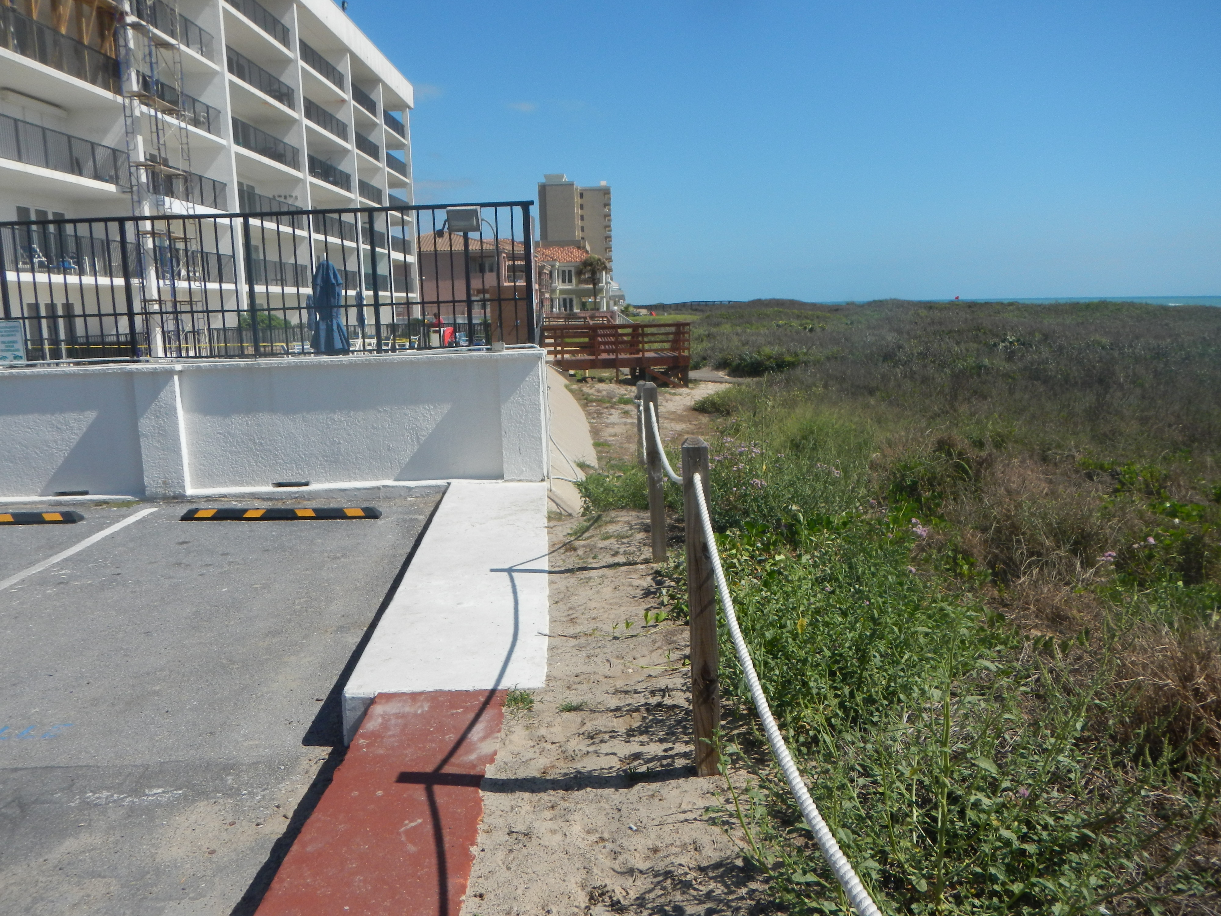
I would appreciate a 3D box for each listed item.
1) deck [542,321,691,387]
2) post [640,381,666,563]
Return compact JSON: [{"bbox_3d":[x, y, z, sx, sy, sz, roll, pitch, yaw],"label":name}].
[{"bbox_3d":[-0.007,-3.183,30.247,4.250,1.870,3.000,-2,9,-10],"label":"deck"},{"bbox_3d":[0.285,0.098,6.350,0.090,1.170,0.090,-4,9,-5],"label":"post"}]

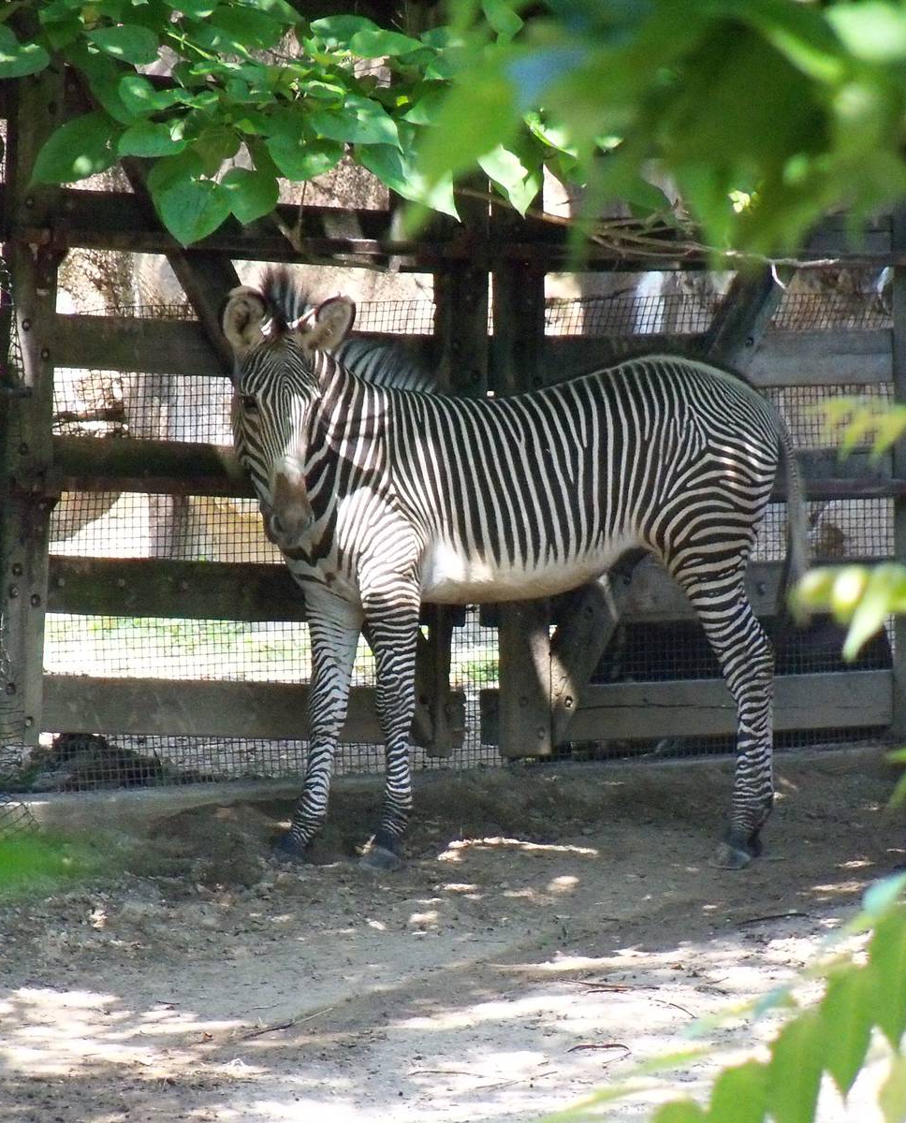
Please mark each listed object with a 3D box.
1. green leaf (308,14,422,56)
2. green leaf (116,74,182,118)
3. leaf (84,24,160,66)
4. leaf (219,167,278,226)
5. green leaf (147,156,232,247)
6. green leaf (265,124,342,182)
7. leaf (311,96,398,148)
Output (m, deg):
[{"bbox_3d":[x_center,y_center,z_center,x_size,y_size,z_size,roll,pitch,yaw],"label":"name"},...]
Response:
[{"bbox_3d":[-0.170,-1.020,24.000,0.220,0.070,0.100,0,7,0],"label":"green leaf"},{"bbox_3d":[-0.589,-0.903,24.000,0.127,0.074,0.080,0,7,0],"label":"green leaf"},{"bbox_3d":[-0.641,-1.002,24.000,0.145,0.071,0.090,0,7,0],"label":"leaf"},{"bbox_3d":[-0.483,-0.860,29.100,0.149,0.138,0.060,0,4,-6],"label":"leaf"},{"bbox_3d":[-0.620,-0.843,29.000,0.195,0.214,0.070,0,4,-6],"label":"green leaf"},{"bbox_3d":[-0.350,-0.963,29.050,0.181,0.143,0.090,0,4,-6],"label":"green leaf"},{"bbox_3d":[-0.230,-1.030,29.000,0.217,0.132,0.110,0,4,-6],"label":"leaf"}]

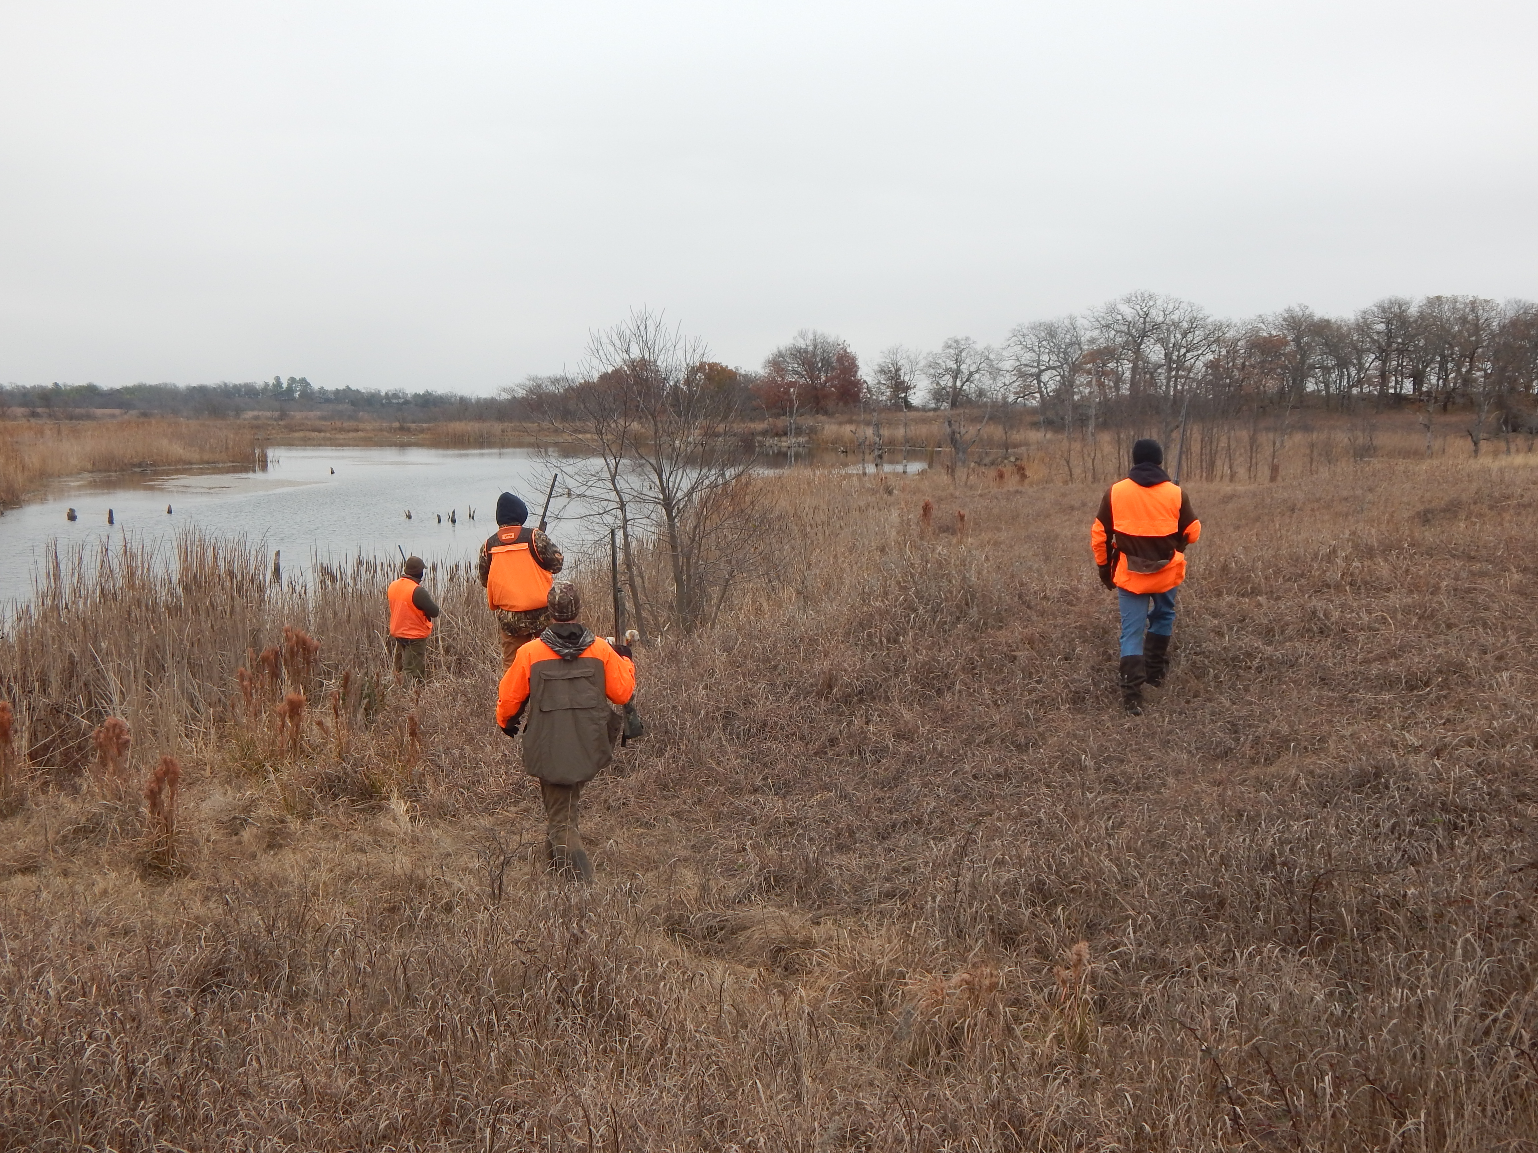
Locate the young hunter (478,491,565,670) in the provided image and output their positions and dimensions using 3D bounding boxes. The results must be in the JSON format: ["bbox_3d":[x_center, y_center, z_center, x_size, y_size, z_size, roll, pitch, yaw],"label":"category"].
[{"bbox_3d":[-1.699,0.277,10.394,0.550,1.720,0.480,1,6,8],"label":"young hunter"}]

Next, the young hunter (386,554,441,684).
[{"bbox_3d":[-3.364,0.598,14.288,0.480,1.600,0.450,3,7,28],"label":"young hunter"}]

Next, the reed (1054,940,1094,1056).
[{"bbox_3d":[0.903,1.267,4.471,0.120,0.380,0.120,0,6,0],"label":"reed"}]

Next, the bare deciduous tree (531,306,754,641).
[{"bbox_3d":[-1.461,-1.090,17.411,2.600,3.850,2.400,0,6,0],"label":"bare deciduous tree"}]

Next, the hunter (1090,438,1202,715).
[{"bbox_3d":[2.397,0.014,9.597,0.660,1.770,0.520,1,6,9],"label":"hunter"}]

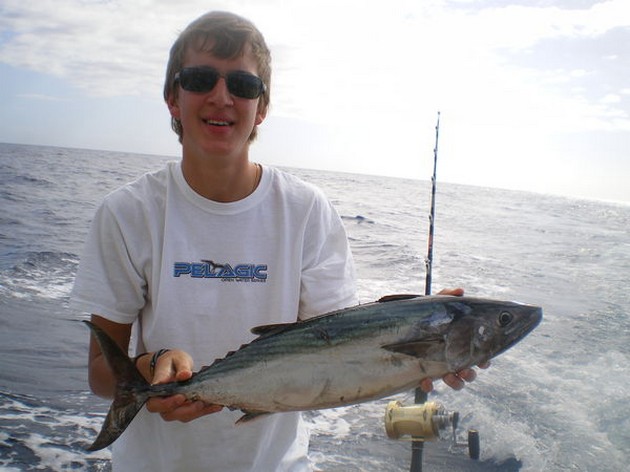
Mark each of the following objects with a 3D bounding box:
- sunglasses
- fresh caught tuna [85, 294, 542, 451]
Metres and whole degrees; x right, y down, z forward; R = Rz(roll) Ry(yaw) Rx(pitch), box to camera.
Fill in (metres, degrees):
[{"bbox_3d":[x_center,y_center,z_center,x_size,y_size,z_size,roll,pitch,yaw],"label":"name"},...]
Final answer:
[{"bbox_3d":[-0.158,-0.238,1.066,0.140,0.043,0.142,5,2,-13],"label":"sunglasses"},{"bbox_3d":[-0.007,0.137,0.835,0.595,0.165,0.095,-11,-2,2],"label":"fresh caught tuna"}]

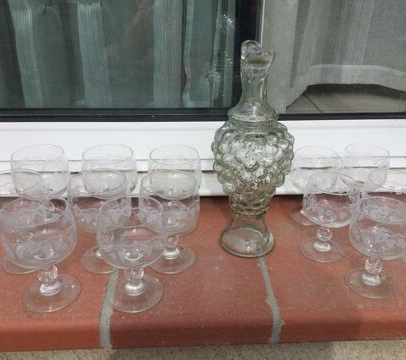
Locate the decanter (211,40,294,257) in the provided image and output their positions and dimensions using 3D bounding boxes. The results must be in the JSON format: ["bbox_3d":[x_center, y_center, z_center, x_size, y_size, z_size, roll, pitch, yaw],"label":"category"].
[{"bbox_3d":[0.072,-0.041,0.627,0.120,0.309,0.120,8,27,16],"label":"decanter"}]

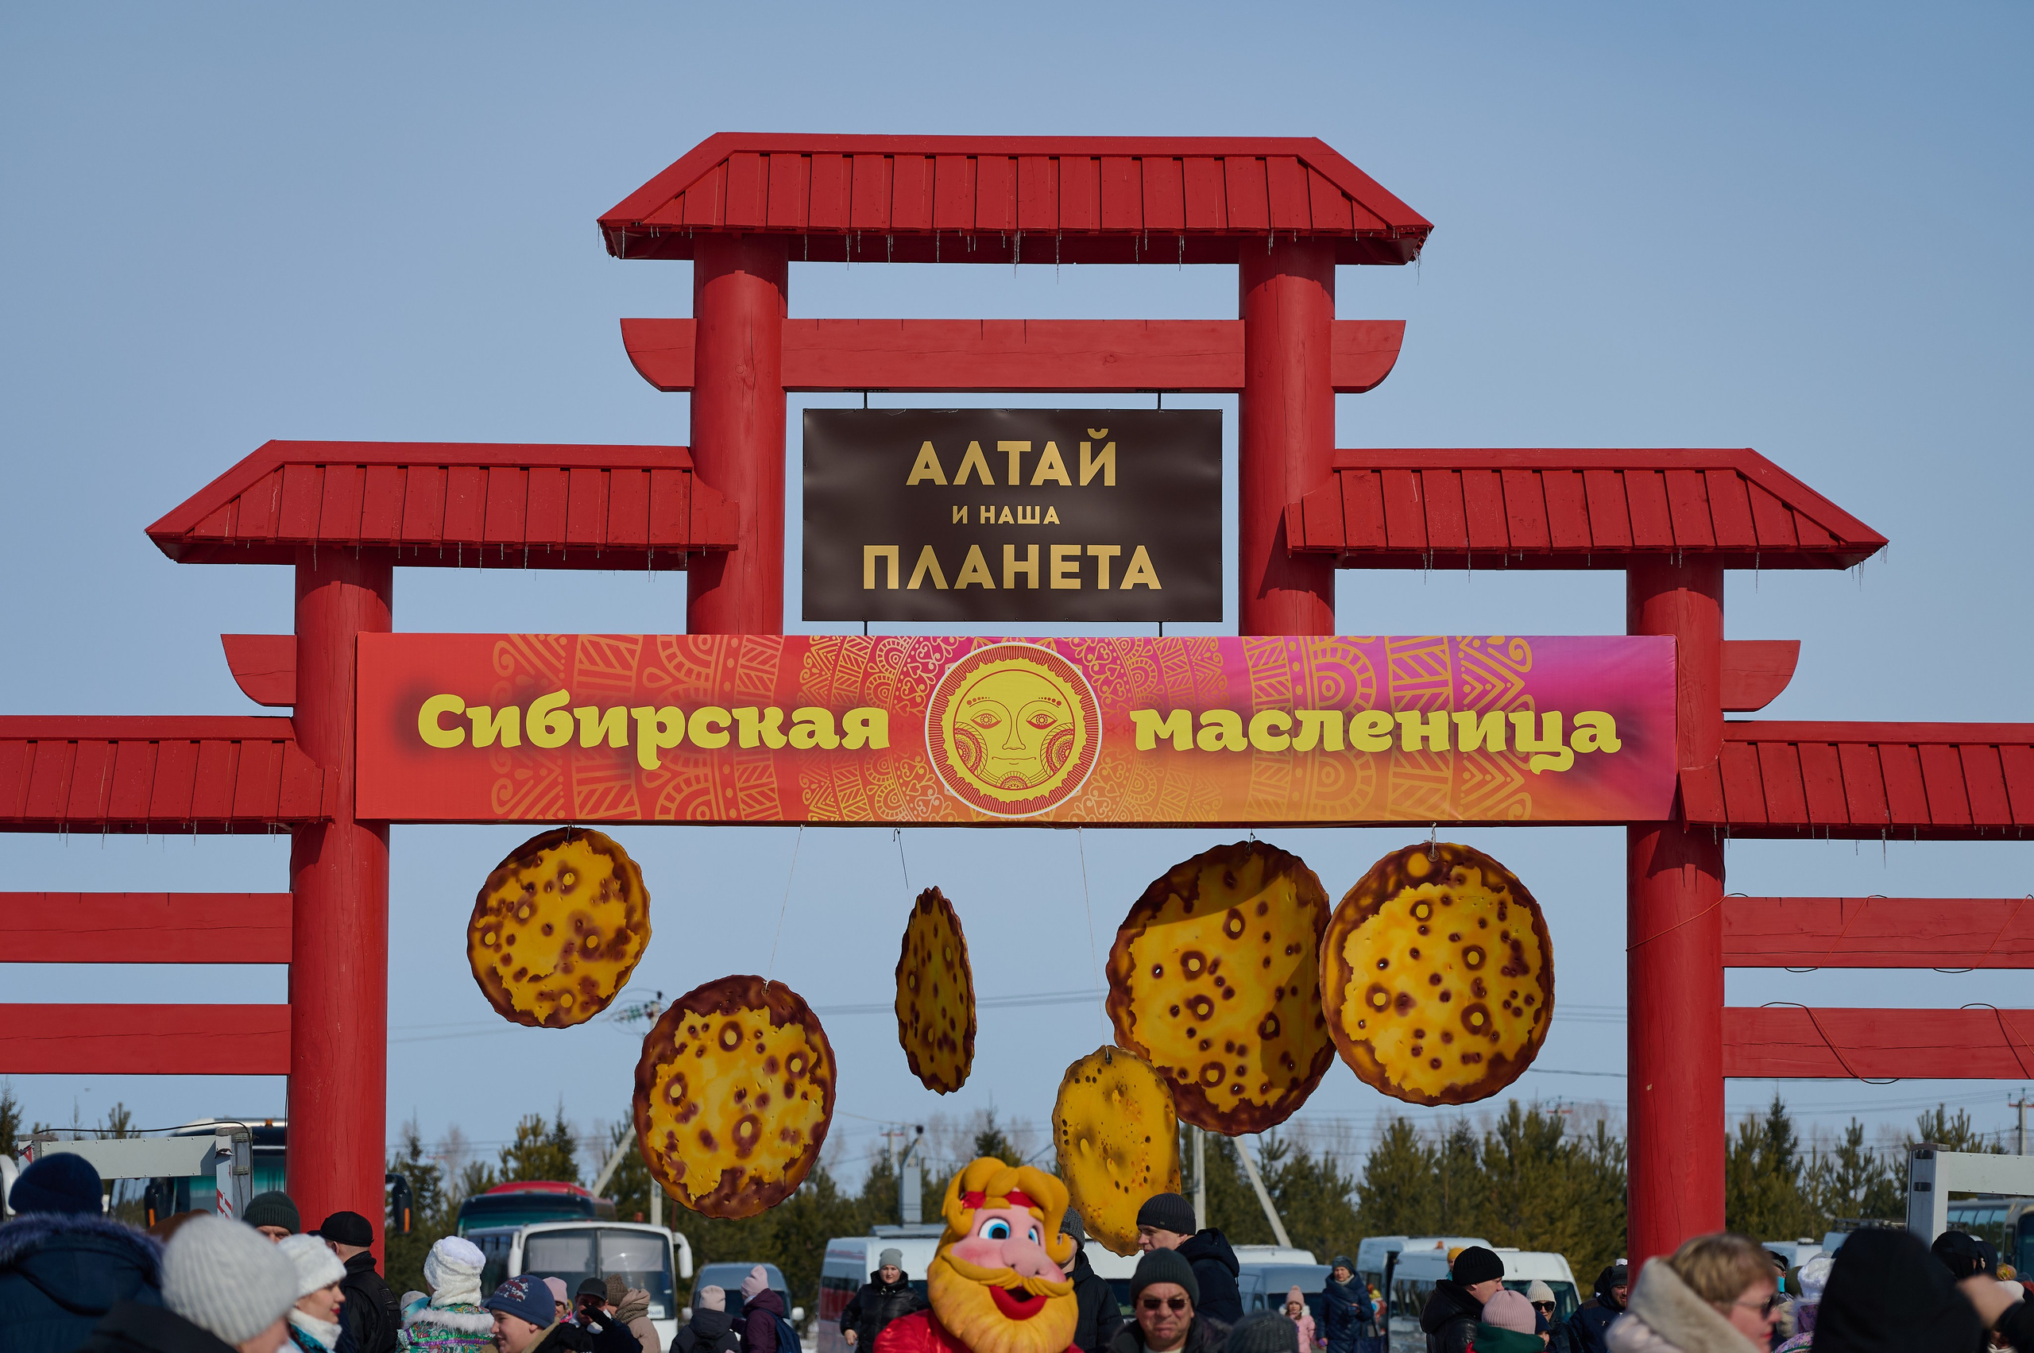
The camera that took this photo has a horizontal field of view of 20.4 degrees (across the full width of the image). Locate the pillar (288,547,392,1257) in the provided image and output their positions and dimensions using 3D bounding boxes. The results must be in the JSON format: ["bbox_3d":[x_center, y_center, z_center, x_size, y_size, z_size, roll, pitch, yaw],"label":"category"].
[{"bbox_3d":[-3.061,1.854,25.447,0.437,4.895,0.437,0,-6,0],"label":"pillar"}]

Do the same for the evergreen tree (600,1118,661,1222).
[{"bbox_3d":[-8.076,11.823,119.420,1.900,4.987,1.900,0,-6,0],"label":"evergreen tree"}]

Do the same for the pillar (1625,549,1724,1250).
[{"bbox_3d":[2.983,1.875,25.445,0.437,4.895,0.437,0,-6,0],"label":"pillar"}]

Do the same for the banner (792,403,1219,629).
[{"bbox_3d":[-0.020,-0.732,25.723,1.915,0.972,0.060,0,-6,0],"label":"banner"}]

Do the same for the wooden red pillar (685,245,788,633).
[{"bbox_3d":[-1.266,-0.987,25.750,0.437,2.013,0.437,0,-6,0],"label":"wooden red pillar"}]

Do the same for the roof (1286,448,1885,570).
[{"bbox_3d":[2.544,-0.772,25.727,2.681,0.525,1.000,0,-6,0],"label":"roof"}]

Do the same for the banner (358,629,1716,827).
[{"bbox_3d":[-0.007,0.235,25.370,5.933,0.833,0.080,0,-6,0],"label":"banner"}]

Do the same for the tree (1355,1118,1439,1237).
[{"bbox_3d":[8.059,11.851,119.417,1.900,5.043,1.900,0,-6,0],"label":"tree"}]

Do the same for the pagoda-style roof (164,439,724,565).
[{"bbox_3d":[-2.560,-0.793,25.730,2.632,0.540,1.000,0,-6,0],"label":"pagoda-style roof"}]

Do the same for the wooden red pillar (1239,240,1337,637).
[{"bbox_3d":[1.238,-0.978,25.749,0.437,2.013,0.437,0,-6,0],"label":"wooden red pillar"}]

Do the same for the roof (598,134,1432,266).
[{"bbox_3d":[-0.003,-2.201,25.880,3.745,0.538,0.920,0,-6,0],"label":"roof"}]

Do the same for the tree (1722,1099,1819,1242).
[{"bbox_3d":[16.048,11.631,119.440,2.100,5.542,2.100,0,-6,0],"label":"tree"}]

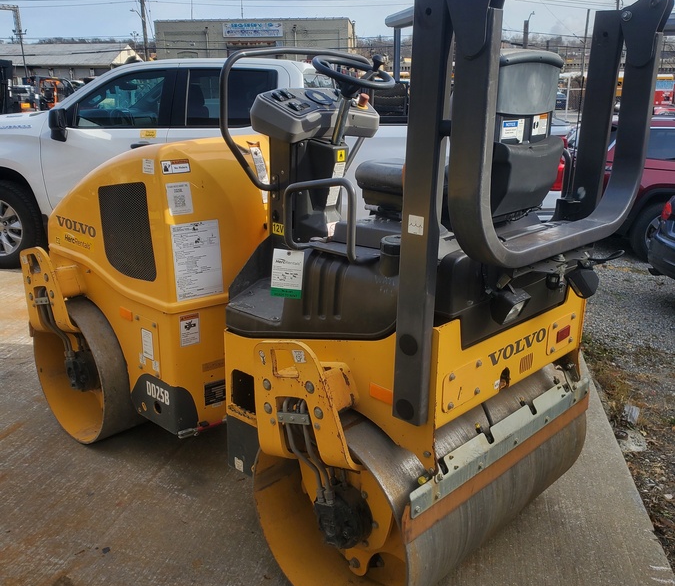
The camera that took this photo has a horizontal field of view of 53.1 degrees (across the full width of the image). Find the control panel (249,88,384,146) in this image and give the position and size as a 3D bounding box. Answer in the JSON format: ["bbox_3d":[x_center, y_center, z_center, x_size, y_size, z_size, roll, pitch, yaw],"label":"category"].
[{"bbox_3d":[-0.075,-0.733,2.771,0.440,0.145,0.290,-16,36,-43],"label":"control panel"}]

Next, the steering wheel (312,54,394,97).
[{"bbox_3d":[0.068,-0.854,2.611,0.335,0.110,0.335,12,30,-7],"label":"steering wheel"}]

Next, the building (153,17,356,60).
[{"bbox_3d":[-5.409,-17.138,50.749,13.192,5.434,10.000,2,18,5],"label":"building"}]

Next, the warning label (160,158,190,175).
[{"bbox_3d":[-0.668,-0.521,2.799,0.005,0.055,0.127,-3,10,45],"label":"warning label"}]

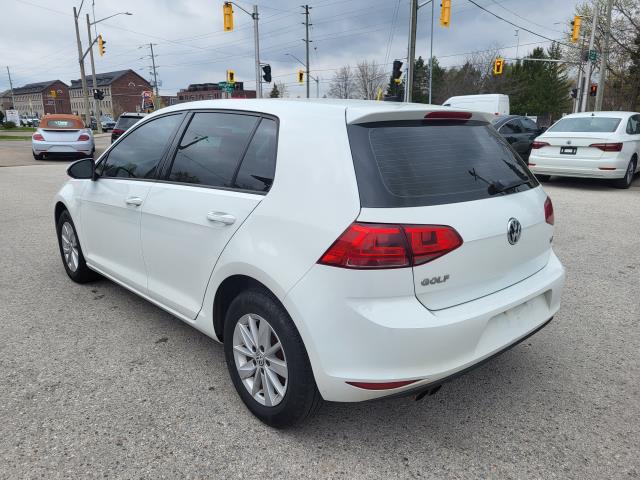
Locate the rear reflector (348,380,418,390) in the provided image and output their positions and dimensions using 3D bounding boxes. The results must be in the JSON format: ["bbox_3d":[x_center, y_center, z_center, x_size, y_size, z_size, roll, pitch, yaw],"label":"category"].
[{"bbox_3d":[0.224,0.537,1.799,0.275,0.035,0.050,0,13,-8],"label":"rear reflector"}]

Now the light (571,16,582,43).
[{"bbox_3d":[12.540,-10.281,23.500,0.520,1.160,0.420,-11,18,-37],"label":"light"}]

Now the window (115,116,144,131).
[{"bbox_3d":[-6.631,-4.109,17.000,1.250,0.500,0.150,-5,-15,-21],"label":"window"}]

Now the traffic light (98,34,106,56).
[{"bbox_3d":[-12.986,-11.583,28.700,0.400,1.130,0.520,-13,19,-40],"label":"traffic light"}]

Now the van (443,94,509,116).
[{"bbox_3d":[9.328,-8.033,31.608,5.600,2.650,2.000,13,19,41],"label":"van"}]

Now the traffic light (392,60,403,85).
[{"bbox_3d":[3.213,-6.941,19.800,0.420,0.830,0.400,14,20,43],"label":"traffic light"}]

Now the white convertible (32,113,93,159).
[{"bbox_3d":[-9.010,-3.714,17.098,1.810,1.473,4.280,-6,16,-22],"label":"white convertible"}]

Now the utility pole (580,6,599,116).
[{"bbox_3d":[15.135,-9.301,27.130,0.240,7.340,0.240,7,16,29],"label":"utility pole"}]

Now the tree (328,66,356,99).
[{"bbox_3d":[3.865,-24.415,82.542,5.000,10.200,5.000,0,14,0],"label":"tree"}]

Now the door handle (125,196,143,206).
[{"bbox_3d":[-1.075,-0.221,2.790,0.060,0.050,0.230,-13,19,-41],"label":"door handle"}]

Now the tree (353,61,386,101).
[{"bbox_3d":[8.108,-23.683,78.598,5.700,10.700,5.700,0,14,0],"label":"tree"}]

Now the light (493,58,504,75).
[{"bbox_3d":[14.845,-14.390,39.800,0.560,1.150,0.400,12,19,40],"label":"light"}]

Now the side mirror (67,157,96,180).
[{"bbox_3d":[-1.606,-0.483,3.239,0.200,0.155,0.120,-12,19,-42],"label":"side mirror"}]

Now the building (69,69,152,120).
[{"bbox_3d":[-60.079,-40.463,137.630,26.000,14.200,12.500,12,18,40],"label":"building"}]

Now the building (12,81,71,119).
[{"bbox_3d":[-98.069,-49.027,171.940,27.000,14.000,12.500,12,18,40],"label":"building"}]

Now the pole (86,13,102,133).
[{"bbox_3d":[-18.280,-13.403,38.912,0.290,9.180,0.290,-6,15,-25],"label":"pole"}]

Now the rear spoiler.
[{"bbox_3d":[0.549,-0.577,2.241,1.140,0.100,0.230,-12,19,-42],"label":"rear spoiler"}]

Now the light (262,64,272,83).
[{"bbox_3d":[-1.927,-6.103,17.649,0.320,0.620,0.330,8,16,27],"label":"light"}]

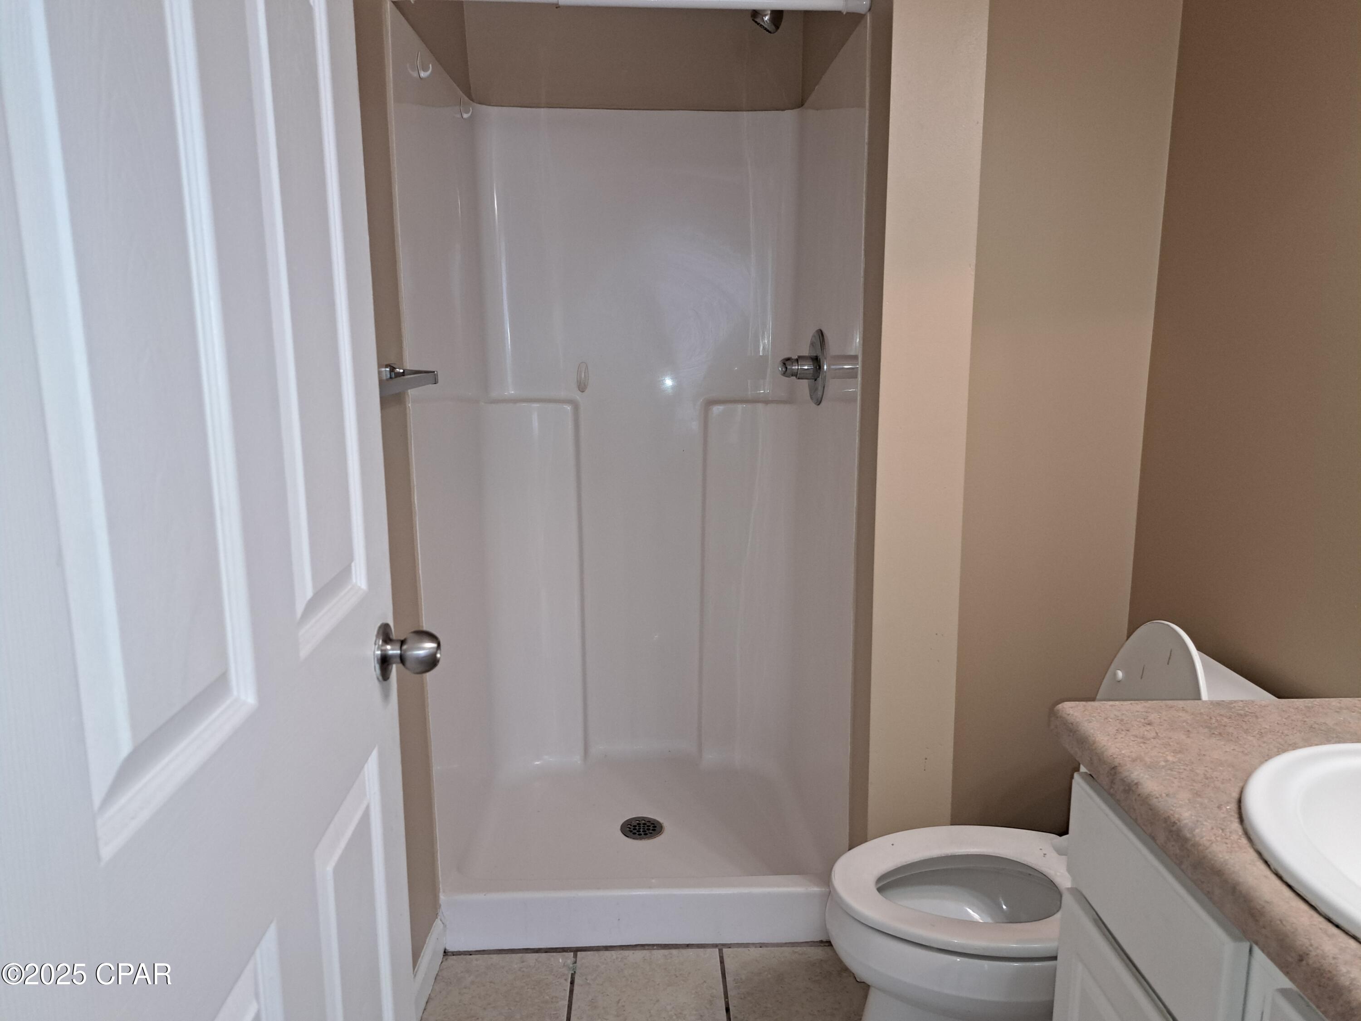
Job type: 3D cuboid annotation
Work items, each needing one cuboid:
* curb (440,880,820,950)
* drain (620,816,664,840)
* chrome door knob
[{"bbox_3d":[-0.072,0.867,2.048,0.863,0.126,0.068,-1,10,-2],"label":"curb"},{"bbox_3d":[-0.100,0.826,2.447,0.109,0.008,0.109,-1,10,-2],"label":"drain"},{"bbox_3d":[-0.289,0.151,1.017,0.067,0.066,0.066,-1,10,-4],"label":"chrome door knob"}]

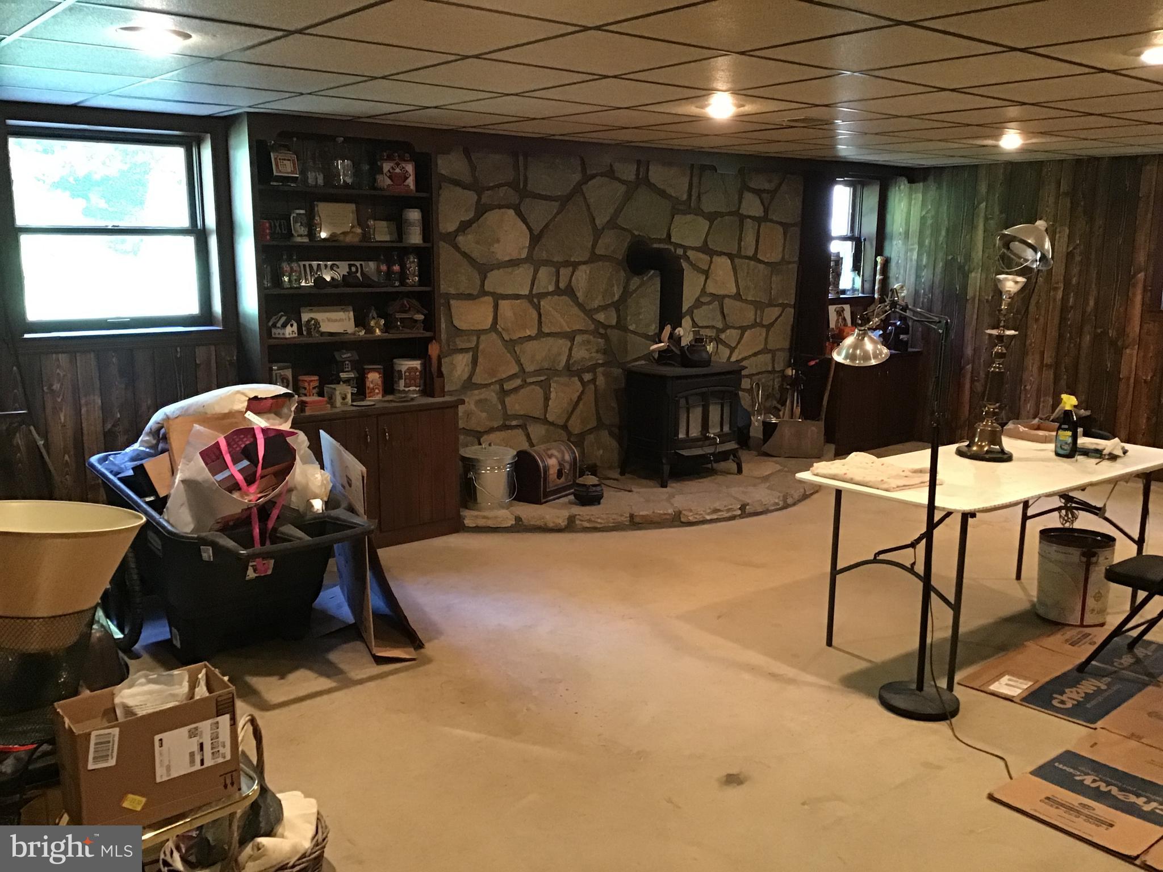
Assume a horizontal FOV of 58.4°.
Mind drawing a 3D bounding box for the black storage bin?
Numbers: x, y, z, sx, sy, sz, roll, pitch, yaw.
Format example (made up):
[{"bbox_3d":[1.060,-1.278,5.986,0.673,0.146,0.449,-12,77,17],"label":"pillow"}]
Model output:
[{"bbox_3d":[-1.462,0.522,4.290,0.680,0.670,1.400,-7,13,-35],"label":"black storage bin"}]

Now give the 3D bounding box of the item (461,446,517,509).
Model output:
[{"bbox_3d":[-0.548,0.237,6.131,0.330,0.350,0.330,-1,11,-5],"label":"item"}]

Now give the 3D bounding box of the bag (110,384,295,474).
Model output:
[{"bbox_3d":[-1.663,0.009,4.552,0.640,0.320,0.480,-7,13,-35],"label":"bag"}]

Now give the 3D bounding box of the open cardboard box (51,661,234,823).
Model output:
[{"bbox_3d":[-0.904,0.655,2.179,0.315,0.236,0.163,-9,14,-40],"label":"open cardboard box"}]

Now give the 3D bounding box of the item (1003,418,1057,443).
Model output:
[{"bbox_3d":[2.132,-0.024,4.919,0.190,0.060,0.220,-9,14,-39],"label":"item"}]

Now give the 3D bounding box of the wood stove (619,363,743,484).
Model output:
[{"bbox_3d":[0.696,-0.094,6.919,0.710,0.720,0.560,-8,13,-38],"label":"wood stove"}]

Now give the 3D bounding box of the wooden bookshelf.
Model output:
[{"bbox_3d":[-1.230,-0.508,5.565,1.080,2.230,0.420,-9,14,-39],"label":"wooden bookshelf"}]

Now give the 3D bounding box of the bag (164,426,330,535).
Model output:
[{"bbox_3d":[-1.308,0.231,4.048,0.500,0.420,0.400,-7,13,-35],"label":"bag"}]

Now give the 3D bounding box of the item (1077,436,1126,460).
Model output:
[{"bbox_3d":[2.241,0.048,4.514,0.200,0.070,0.110,-2,11,-10],"label":"item"}]

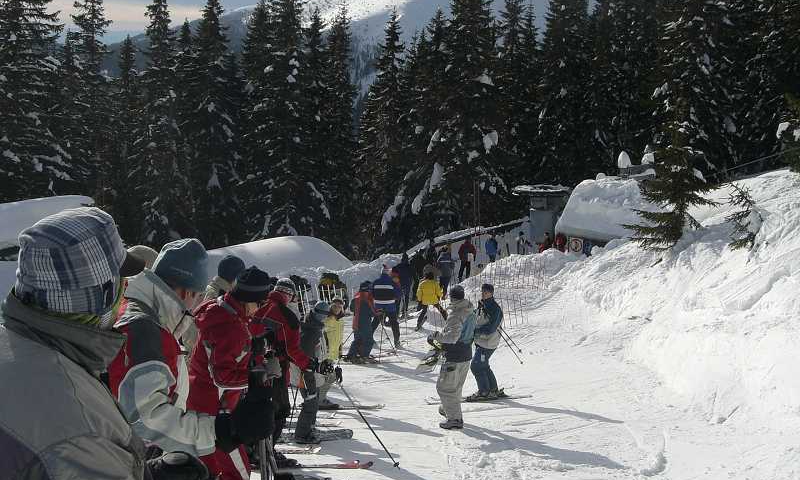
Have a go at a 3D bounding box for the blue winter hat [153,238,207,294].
[{"bbox_3d":[-0.875,0.106,3.500,0.230,0.200,0.200,19,-12,-37],"label":"blue winter hat"}]

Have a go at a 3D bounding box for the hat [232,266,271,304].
[{"bbox_3d":[-0.896,0.275,5.300,0.230,0.200,0.200,14,-7,-30],"label":"hat"}]

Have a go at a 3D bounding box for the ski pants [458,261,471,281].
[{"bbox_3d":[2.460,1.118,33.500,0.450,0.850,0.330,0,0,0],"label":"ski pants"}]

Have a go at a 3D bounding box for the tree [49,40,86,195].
[{"bbox_3d":[-18.870,-5.390,50.000,2.600,12.390,2.600,0,0,0],"label":"tree"}]

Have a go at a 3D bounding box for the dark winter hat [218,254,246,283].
[{"bbox_3d":[-1.259,0.222,6.600,0.220,0.200,0.200,6,-4,-37],"label":"dark winter hat"}]

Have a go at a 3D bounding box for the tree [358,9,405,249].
[{"bbox_3d":[-0.950,-5.530,45.000,2.800,12.660,2.800,0,0,0],"label":"tree"}]

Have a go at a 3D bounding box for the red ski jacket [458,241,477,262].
[{"bbox_3d":[2.575,0.439,33.500,0.650,0.820,0.360,0,0,0],"label":"red ski jacket"}]

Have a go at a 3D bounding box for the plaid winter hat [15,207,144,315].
[{"bbox_3d":[-0.701,0.045,1.920,0.280,0.220,0.200,4,-2,-38],"label":"plaid winter hat"}]

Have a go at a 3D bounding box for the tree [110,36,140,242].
[{"bbox_3d":[-15.630,-5.390,50.000,2.400,12.390,2.400,0,0,0],"label":"tree"}]

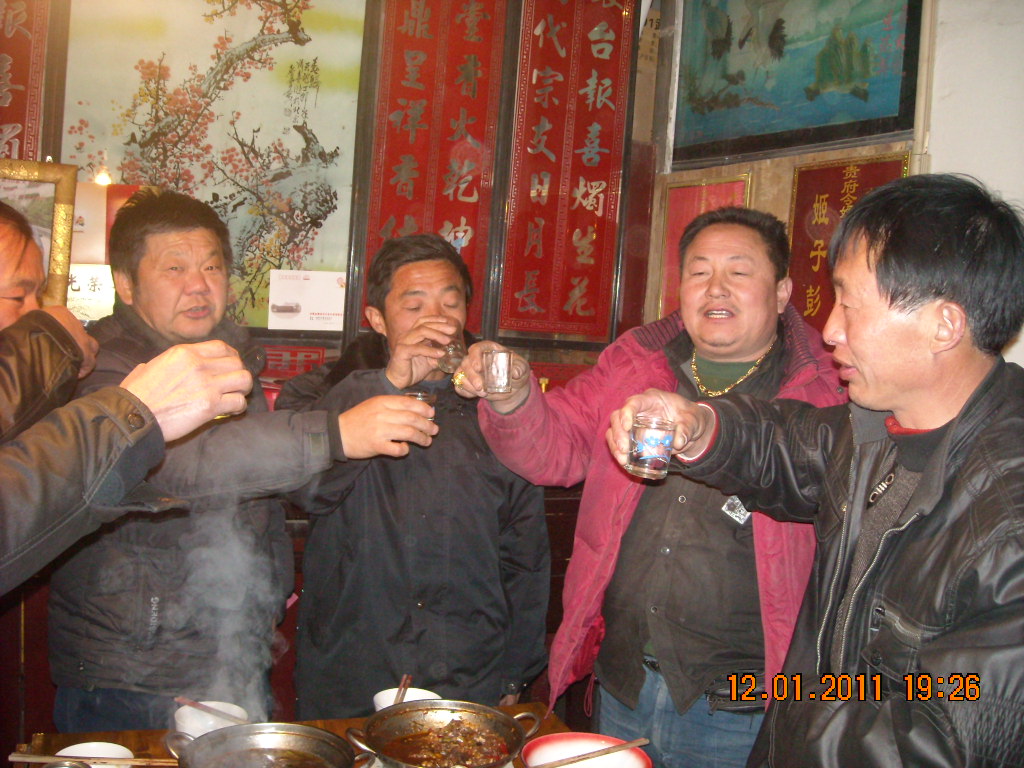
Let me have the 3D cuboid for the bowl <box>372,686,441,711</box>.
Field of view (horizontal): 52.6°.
[{"bbox_3d":[-0.174,0.542,1.700,0.112,0.055,0.112,4,0,0],"label":"bowl"}]

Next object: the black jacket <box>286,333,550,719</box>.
[{"bbox_3d":[-0.175,0.280,1.890,0.520,0.770,0.360,4,0,-18],"label":"black jacket"}]

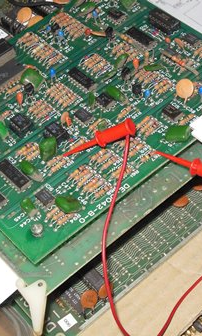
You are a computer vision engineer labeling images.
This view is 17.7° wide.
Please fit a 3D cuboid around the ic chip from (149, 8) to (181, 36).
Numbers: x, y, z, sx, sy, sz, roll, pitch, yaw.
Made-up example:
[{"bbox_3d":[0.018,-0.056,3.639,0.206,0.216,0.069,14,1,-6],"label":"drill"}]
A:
[{"bbox_3d":[0.038,-0.087,0.386,0.007,0.007,0.019,-37,55,-19],"label":"ic chip"}]

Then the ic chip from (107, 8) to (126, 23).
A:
[{"bbox_3d":[0.009,-0.093,0.398,0.007,0.004,0.010,-37,55,-19],"label":"ic chip"}]

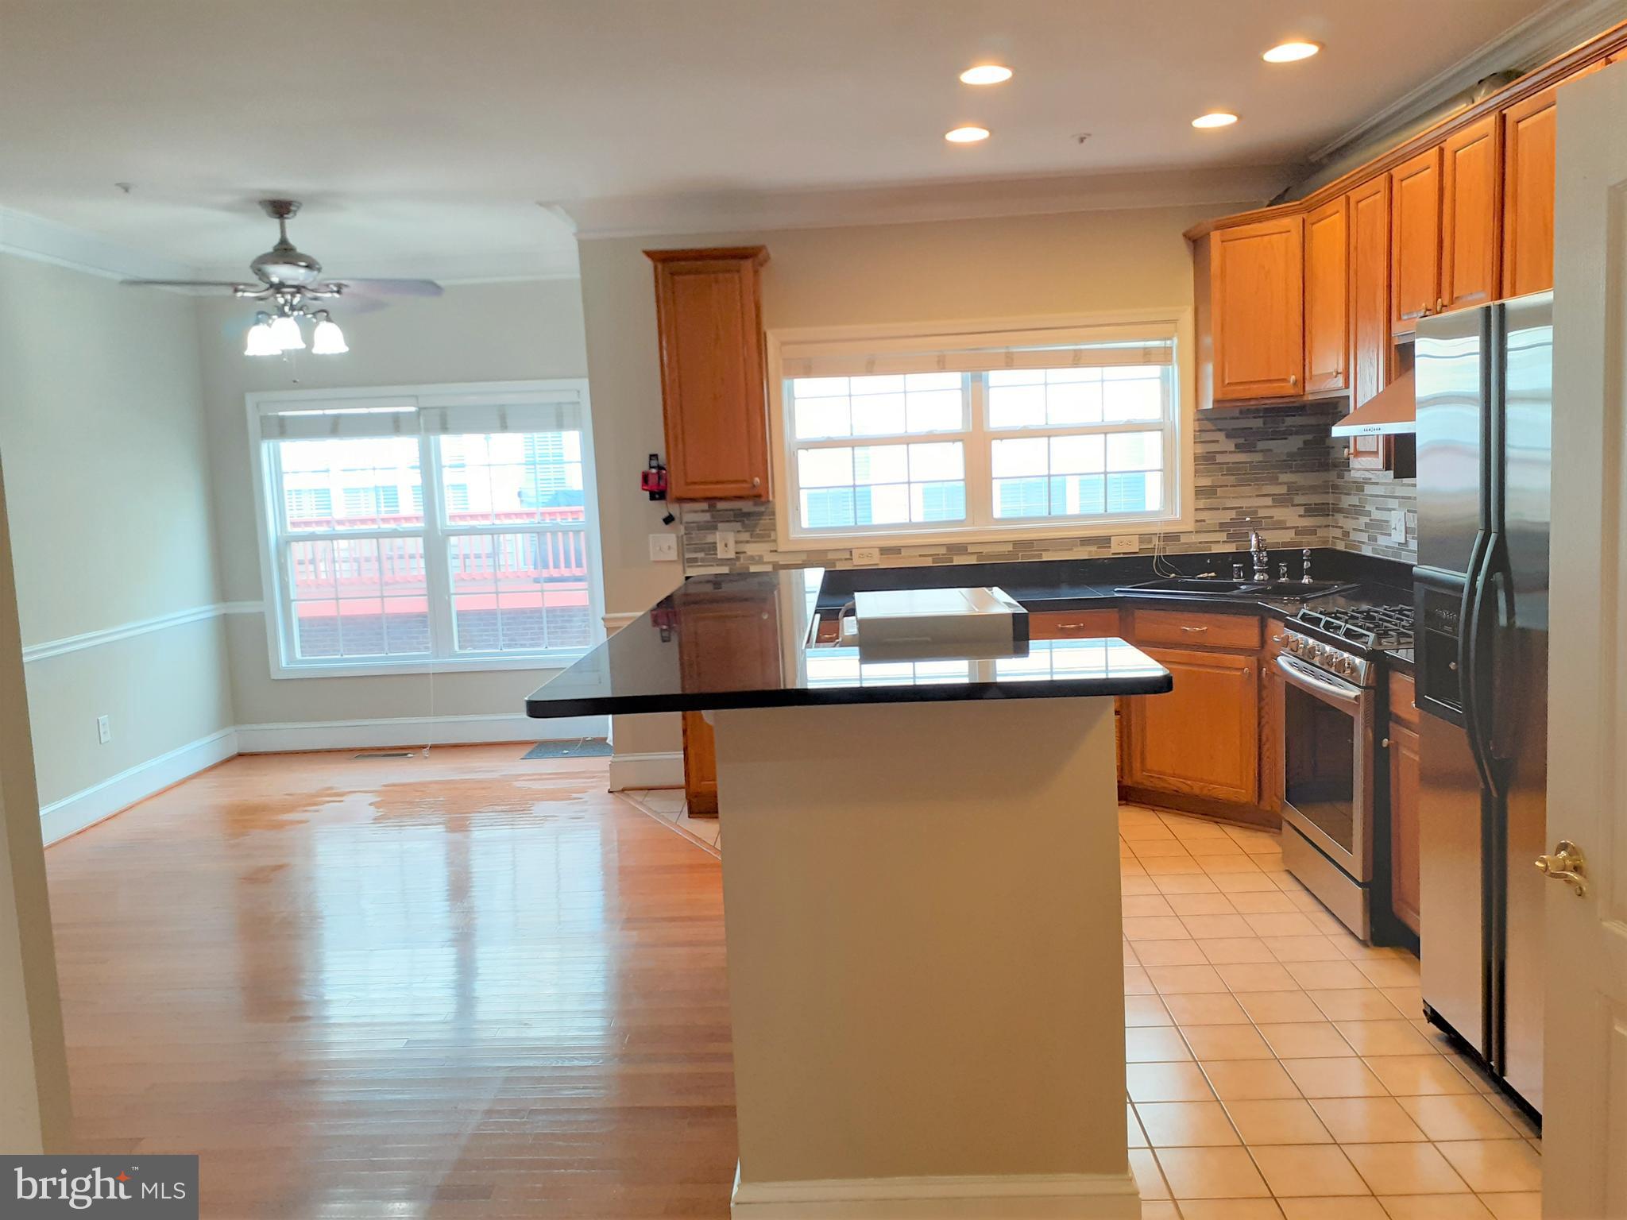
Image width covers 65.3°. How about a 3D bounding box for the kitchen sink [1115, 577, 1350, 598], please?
[{"bbox_3d":[1.794,0.006,5.434,0.550,0.200,0.840,-9,9,-44],"label":"kitchen sink"}]

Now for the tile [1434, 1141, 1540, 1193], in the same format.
[{"bbox_3d":[1.466,1.191,2.701,0.200,0.010,0.200,-2,7,2],"label":"tile"}]

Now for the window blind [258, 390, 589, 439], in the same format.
[{"bbox_3d":[-2.125,-1.052,6.863,1.760,0.225,0.060,-2,7,2],"label":"window blind"}]

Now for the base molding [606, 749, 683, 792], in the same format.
[{"bbox_3d":[-0.752,0.759,5.927,0.410,0.168,0.020,-2,7,2],"label":"base molding"}]

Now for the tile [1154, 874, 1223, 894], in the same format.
[{"bbox_3d":[1.288,0.955,4.390,0.197,0.010,0.192,-2,7,2],"label":"tile"}]

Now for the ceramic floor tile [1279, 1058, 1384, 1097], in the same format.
[{"bbox_3d":[1.278,1.152,3.114,0.200,0.010,0.200,-2,7,2],"label":"ceramic floor tile"}]

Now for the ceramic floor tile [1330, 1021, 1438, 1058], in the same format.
[{"bbox_3d":[1.478,1.110,3.284,0.200,0.010,0.200,-2,6,2],"label":"ceramic floor tile"}]

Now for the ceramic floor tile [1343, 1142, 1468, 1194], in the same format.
[{"bbox_3d":[1.263,1.199,2.710,0.200,0.010,0.200,-2,7,2],"label":"ceramic floor tile"}]

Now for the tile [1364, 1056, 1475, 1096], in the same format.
[{"bbox_3d":[1.471,1.133,3.083,0.200,0.010,0.200,-2,6,2],"label":"tile"}]

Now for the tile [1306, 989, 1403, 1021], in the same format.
[{"bbox_3d":[1.474,1.079,3.454,0.199,0.010,0.199,-2,6,3],"label":"tile"}]

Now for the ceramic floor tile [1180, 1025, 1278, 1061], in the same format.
[{"bbox_3d":[1.055,1.109,3.243,0.197,0.010,0.192,-2,7,2],"label":"ceramic floor tile"}]

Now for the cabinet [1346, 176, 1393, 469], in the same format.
[{"bbox_3d":[2.202,-1.046,4.680,0.326,1.087,0.397,-2,7,2],"label":"cabinet"}]

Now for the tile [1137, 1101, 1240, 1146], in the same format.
[{"bbox_3d":[0.856,1.182,2.907,0.200,0.010,0.200,-2,6,2],"label":"tile"}]

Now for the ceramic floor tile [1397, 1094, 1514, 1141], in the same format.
[{"bbox_3d":[1.464,1.157,2.881,0.200,0.010,0.200,-2,6,2],"label":"ceramic floor tile"}]

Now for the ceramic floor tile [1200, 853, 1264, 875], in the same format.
[{"bbox_3d":[1.541,0.953,4.721,0.200,0.010,0.200,-2,7,2],"label":"ceramic floor tile"}]

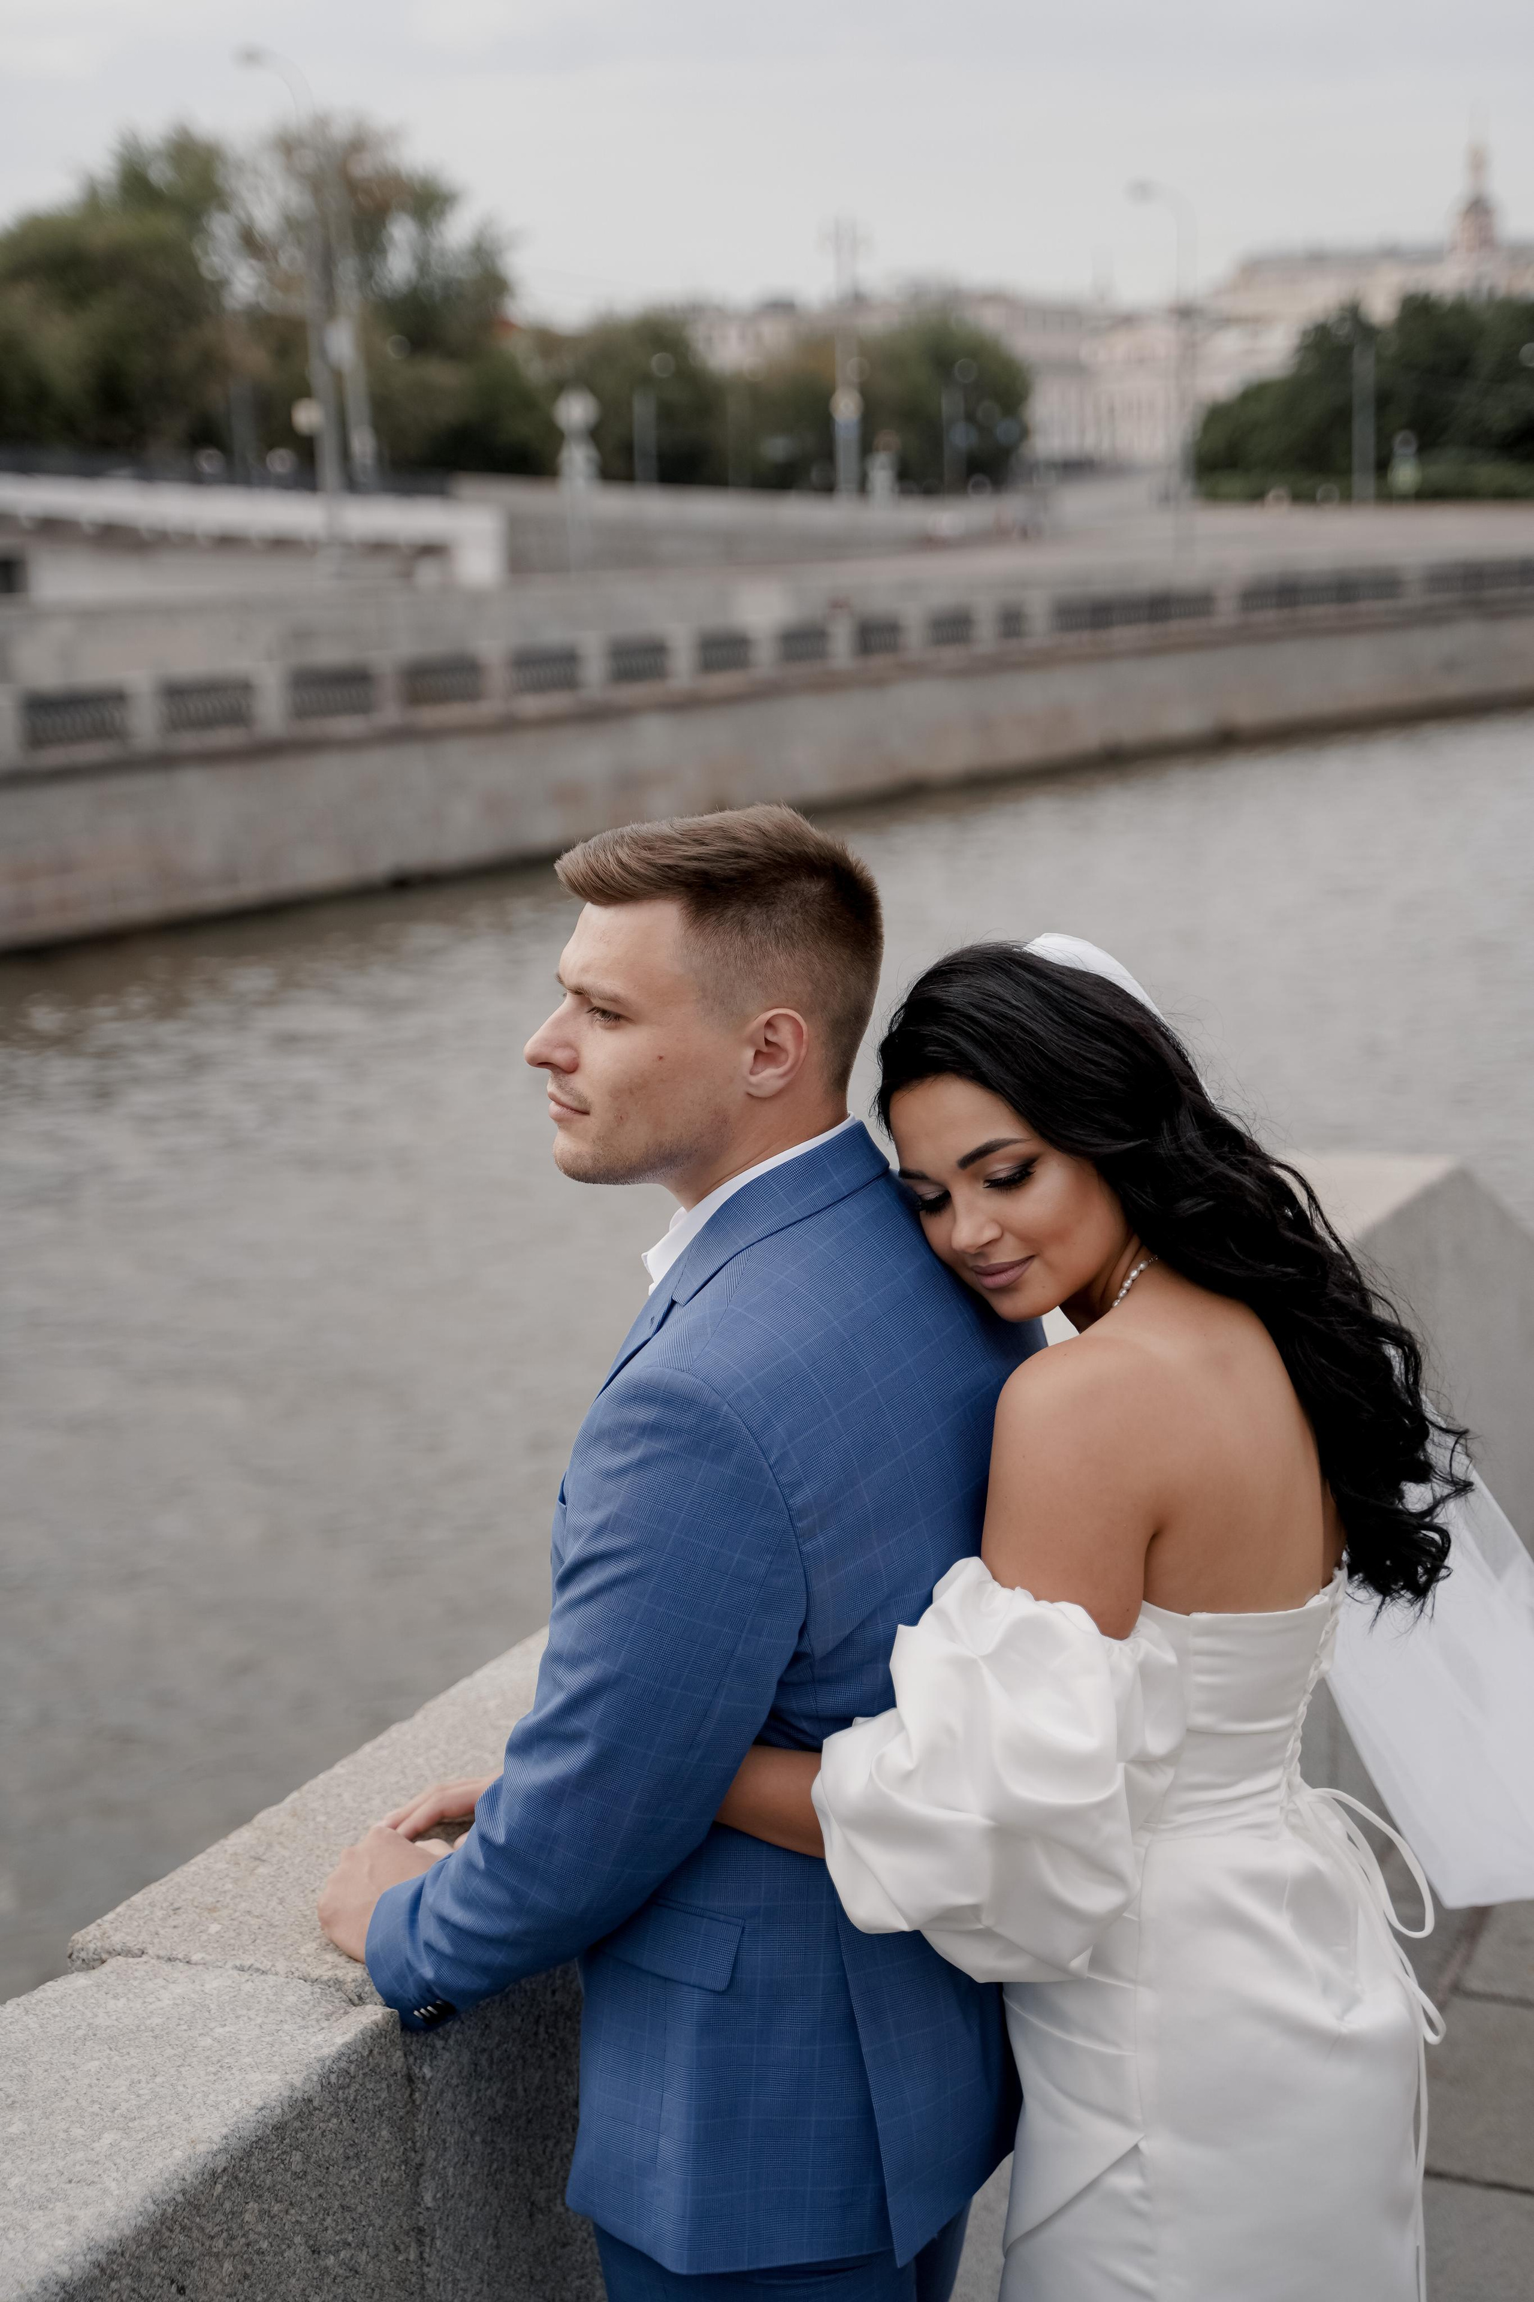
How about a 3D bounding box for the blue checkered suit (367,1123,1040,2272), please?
[{"bbox_3d":[0.034,0.335,2.351,0.420,0.750,0.510,6,14,31],"label":"blue checkered suit"}]

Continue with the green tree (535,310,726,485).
[{"bbox_3d":[-4.606,-25.023,112.000,6.400,6.600,6.200,-1,12,0],"label":"green tree"}]

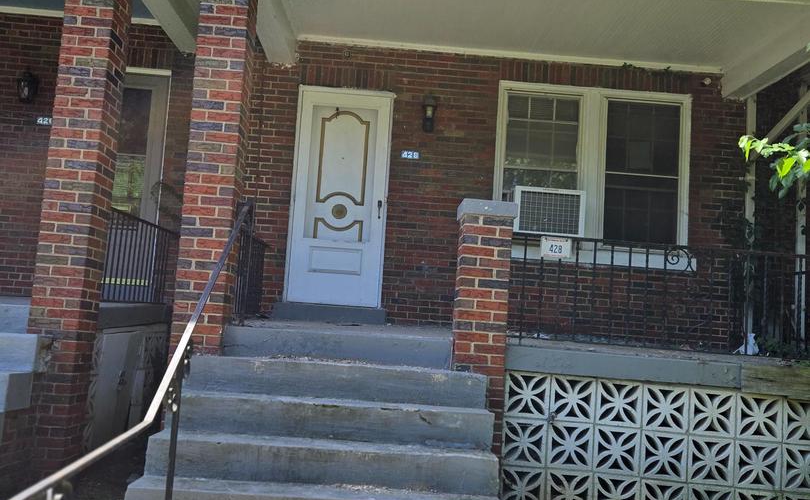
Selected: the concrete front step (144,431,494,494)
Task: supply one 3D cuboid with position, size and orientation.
[{"bbox_3d":[-0.419,1.124,3.809,1.794,0.189,0.283,4,-5,-2],"label":"concrete front step"}]

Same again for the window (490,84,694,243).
[{"bbox_3d":[1.891,-0.840,7.229,1.970,1.600,0.120,4,-5,-2],"label":"window"}]

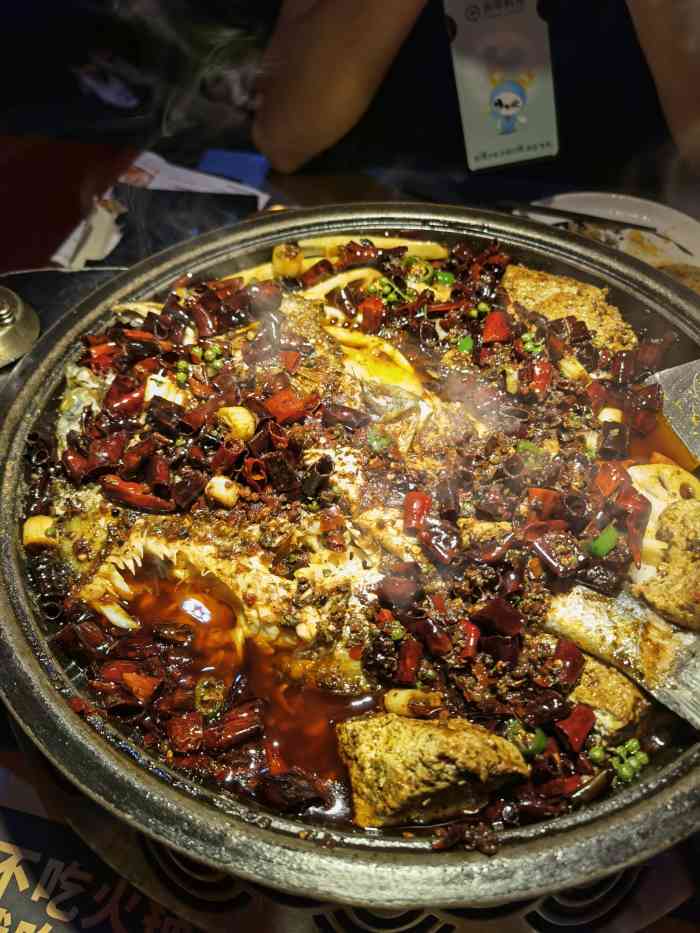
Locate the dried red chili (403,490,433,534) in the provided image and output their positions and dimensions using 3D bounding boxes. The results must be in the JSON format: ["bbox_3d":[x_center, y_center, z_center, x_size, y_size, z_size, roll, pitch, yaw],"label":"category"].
[{"bbox_3d":[0.032,0.021,0.348,0.013,0.011,0.017,5,52,5],"label":"dried red chili"}]

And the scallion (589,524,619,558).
[{"bbox_3d":[0.120,0.035,0.342,0.009,0.005,0.015,36,60,26],"label":"scallion"}]

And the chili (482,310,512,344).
[{"bbox_3d":[0.088,-0.084,0.437,0.015,0.011,0.017,9,52,8],"label":"chili"}]

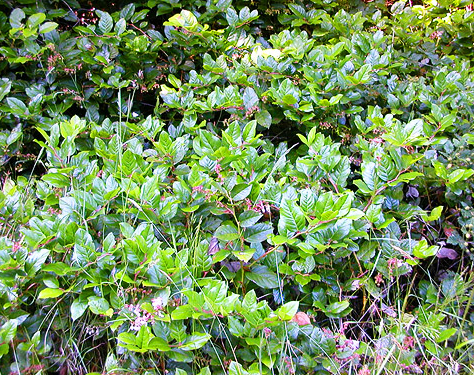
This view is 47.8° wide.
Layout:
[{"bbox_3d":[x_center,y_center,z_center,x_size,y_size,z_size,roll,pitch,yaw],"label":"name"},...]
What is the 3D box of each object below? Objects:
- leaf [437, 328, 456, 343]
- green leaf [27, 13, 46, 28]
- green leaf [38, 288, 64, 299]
[{"bbox_3d":[0.524,0.368,1.330,0.060,0.014,0.032,-31,32,-10],"label":"leaf"},{"bbox_3d":[-0.799,-0.672,2.150,0.063,0.020,0.086,29,64,16],"label":"green leaf"},{"bbox_3d":[-0.447,0.254,1.280,0.064,0.014,0.035,-15,31,-13],"label":"green leaf"}]

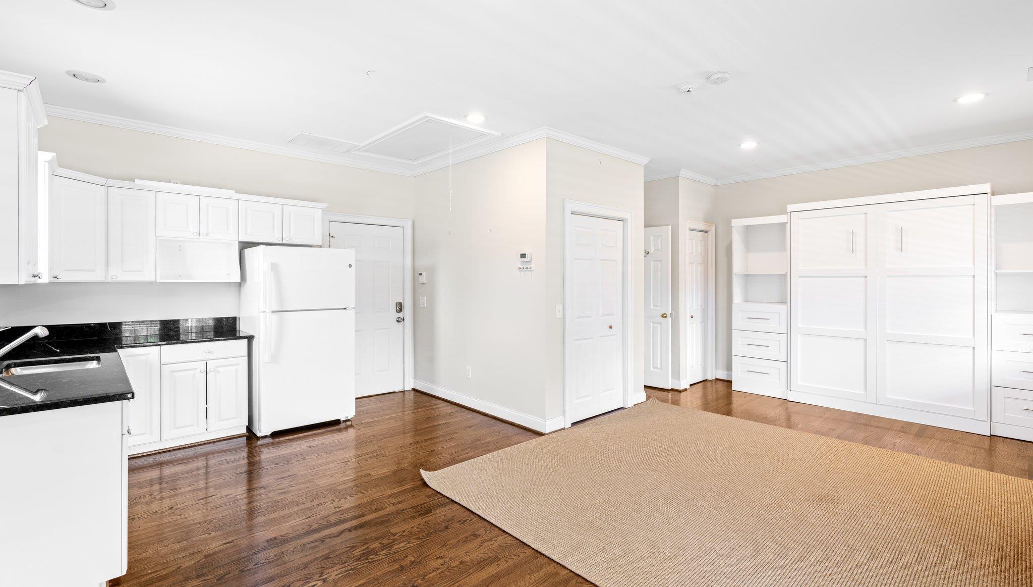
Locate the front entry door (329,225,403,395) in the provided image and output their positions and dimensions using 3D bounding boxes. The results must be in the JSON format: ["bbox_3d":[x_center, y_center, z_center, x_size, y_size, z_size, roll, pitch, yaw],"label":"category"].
[{"bbox_3d":[-1.772,0.202,5.493,0.899,2.045,0.045,-1,2,-42],"label":"front entry door"}]

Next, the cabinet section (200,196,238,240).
[{"bbox_3d":[-2.703,-0.670,4.167,0.295,0.378,0.020,-1,2,-42],"label":"cabinet section"}]

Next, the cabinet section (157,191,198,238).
[{"bbox_3d":[-2.927,-0.663,3.964,0.298,0.381,0.020,-1,2,-42],"label":"cabinet section"}]

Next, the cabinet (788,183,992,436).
[{"bbox_3d":[3.822,0.129,4.794,0.480,2.230,1.621,-1,2,-42],"label":"cabinet"}]

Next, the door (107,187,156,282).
[{"bbox_3d":[-3.151,-0.471,3.765,0.299,0.762,0.020,-1,2,-42],"label":"door"}]

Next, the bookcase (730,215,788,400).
[{"bbox_3d":[3.095,0.155,5.662,0.430,2.140,0.642,-1,2,-42],"label":"bookcase"}]

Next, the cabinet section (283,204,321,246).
[{"bbox_3d":[-2.267,-0.684,4.768,0.376,0.376,0.330,-1,2,-42],"label":"cabinet section"}]

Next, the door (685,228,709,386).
[{"bbox_3d":[2.412,0.183,6.147,0.581,2.035,0.035,-1,2,-42],"label":"door"}]

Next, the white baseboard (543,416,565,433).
[{"bbox_3d":[0.350,1.194,4.189,0.249,0.118,0.020,-1,2,-42],"label":"white baseboard"}]

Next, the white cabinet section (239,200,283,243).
[{"bbox_3d":[-2.548,-0.679,4.515,0.380,0.376,0.330,-1,2,-42],"label":"white cabinet section"}]

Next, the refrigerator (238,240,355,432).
[{"bbox_3d":[-2.146,0.412,4.519,0.836,1.700,0.768,-1,2,-42],"label":"refrigerator"}]

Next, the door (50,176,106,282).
[{"bbox_3d":[-3.265,-0.462,3.420,0.024,0.748,0.419,0,1,2],"label":"door"}]

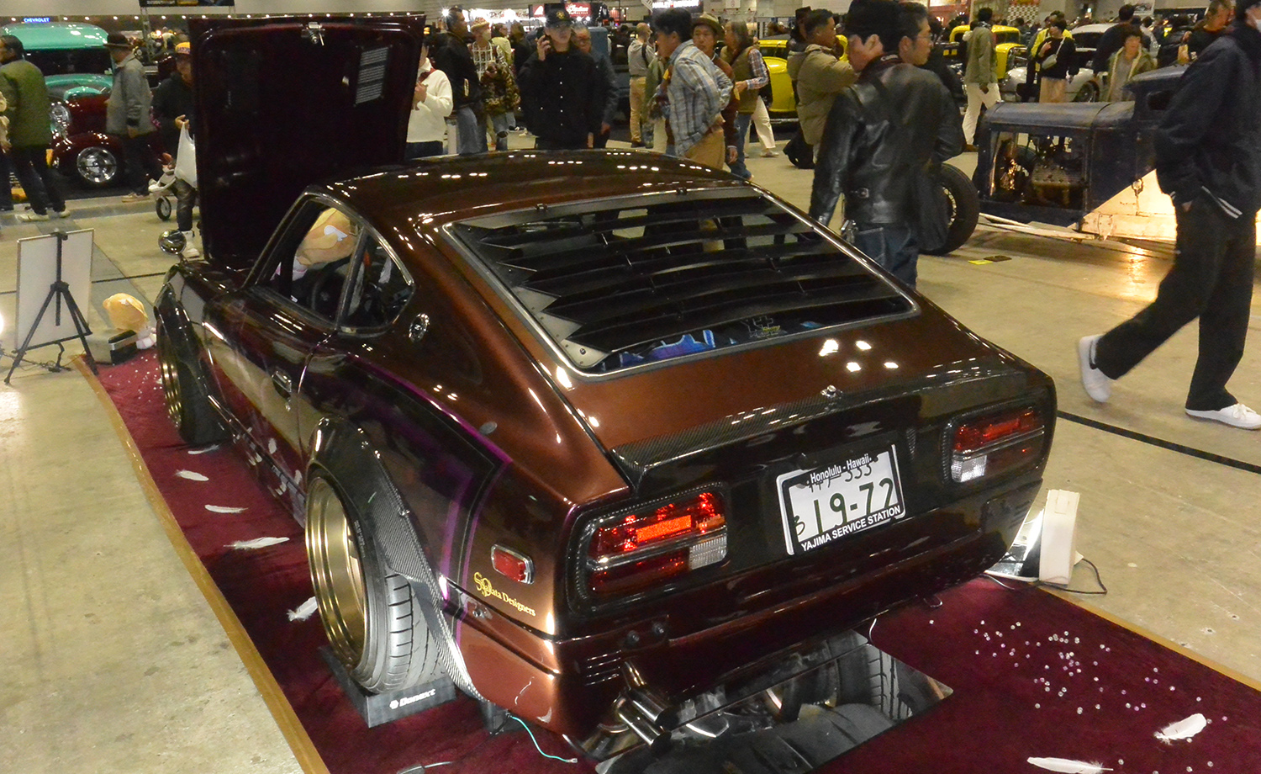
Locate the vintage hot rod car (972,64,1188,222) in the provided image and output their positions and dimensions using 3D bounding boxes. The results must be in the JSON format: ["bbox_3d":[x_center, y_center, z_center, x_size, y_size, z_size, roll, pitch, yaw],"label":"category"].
[{"bbox_3d":[3.711,-1.565,7.087,3.350,1.380,1.600,15,25,39],"label":"vintage hot rod car"}]

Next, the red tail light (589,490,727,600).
[{"bbox_3d":[0.048,0.288,1.908,0.300,0.132,0.065,-12,12,-29],"label":"red tail light"}]

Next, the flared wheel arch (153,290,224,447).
[{"bbox_3d":[-1.946,-0.185,4.417,0.180,0.490,0.920,-12,22,-29],"label":"flared wheel arch"}]

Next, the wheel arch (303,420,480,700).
[{"bbox_3d":[-0.654,0.372,2.464,0.170,0.535,1.010,-12,22,-29],"label":"wheel arch"}]

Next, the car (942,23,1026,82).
[{"bbox_3d":[8.255,-7.182,22.628,1.680,1.600,3.950,-12,22,-29],"label":"car"}]

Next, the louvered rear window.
[{"bbox_3d":[0.134,-0.308,2.505,0.970,0.100,0.682,-12,40,-29],"label":"louvered rear window"}]

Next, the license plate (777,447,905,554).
[{"bbox_3d":[0.453,0.234,2.153,0.333,0.170,0.020,-12,5,-29],"label":"license plate"}]

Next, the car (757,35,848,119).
[{"bbox_3d":[2.379,-5.110,17.095,4.000,1.520,1.680,-17,25,-38],"label":"car"}]

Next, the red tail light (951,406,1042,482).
[{"bbox_3d":[0.849,0.121,2.372,0.300,0.132,0.065,-12,12,-29],"label":"red tail light"}]

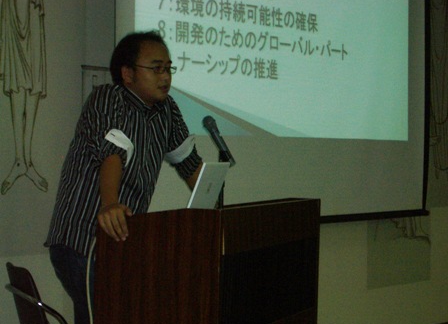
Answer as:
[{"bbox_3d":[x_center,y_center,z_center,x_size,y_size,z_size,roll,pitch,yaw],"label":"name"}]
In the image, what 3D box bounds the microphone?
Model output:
[{"bbox_3d":[-0.016,-0.077,5.100,0.049,0.220,0.049,-28,-12,0],"label":"microphone"}]

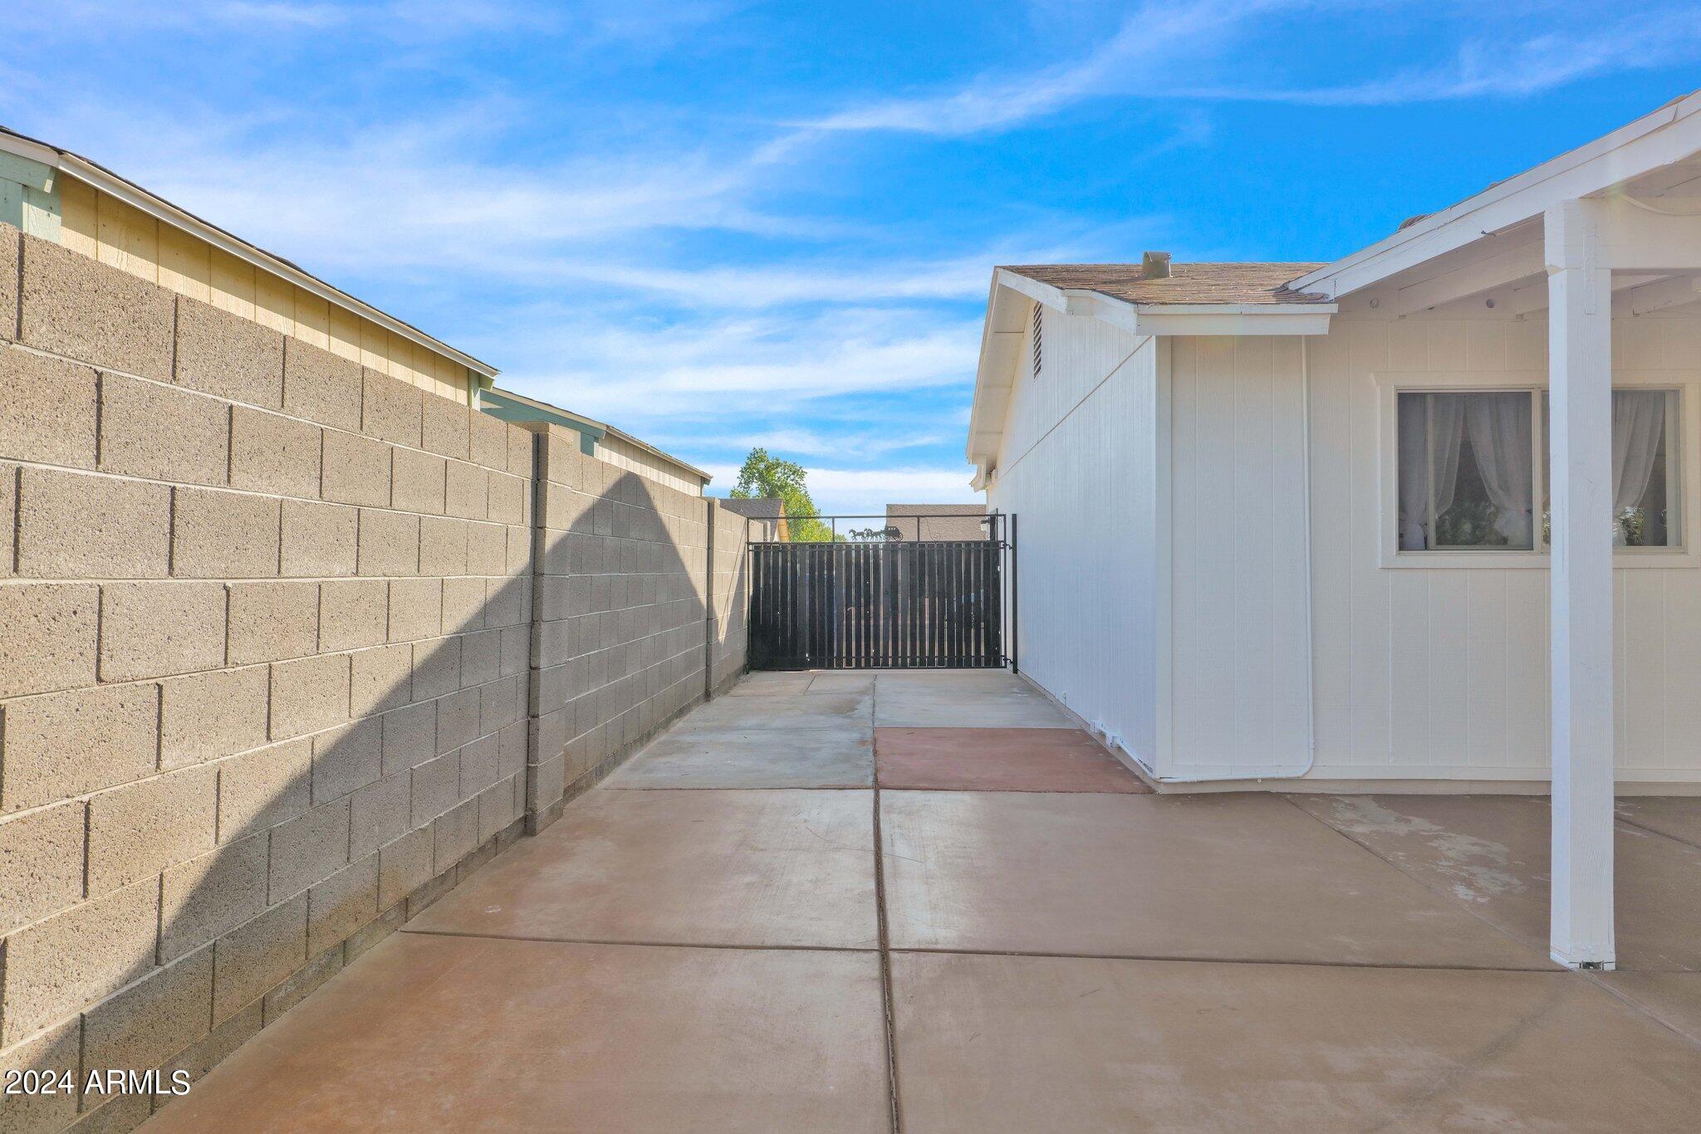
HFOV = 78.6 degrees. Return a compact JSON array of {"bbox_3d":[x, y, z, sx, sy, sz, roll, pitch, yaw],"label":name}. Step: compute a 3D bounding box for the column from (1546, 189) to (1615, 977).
[{"bbox_3d":[2.317,0.056,3.295,0.140,2.410,0.092,0,0,2],"label":"column"}]

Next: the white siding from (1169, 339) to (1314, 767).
[{"bbox_3d":[2.031,-0.049,5.460,0.755,2.320,0.050,0,0,2],"label":"white siding"}]

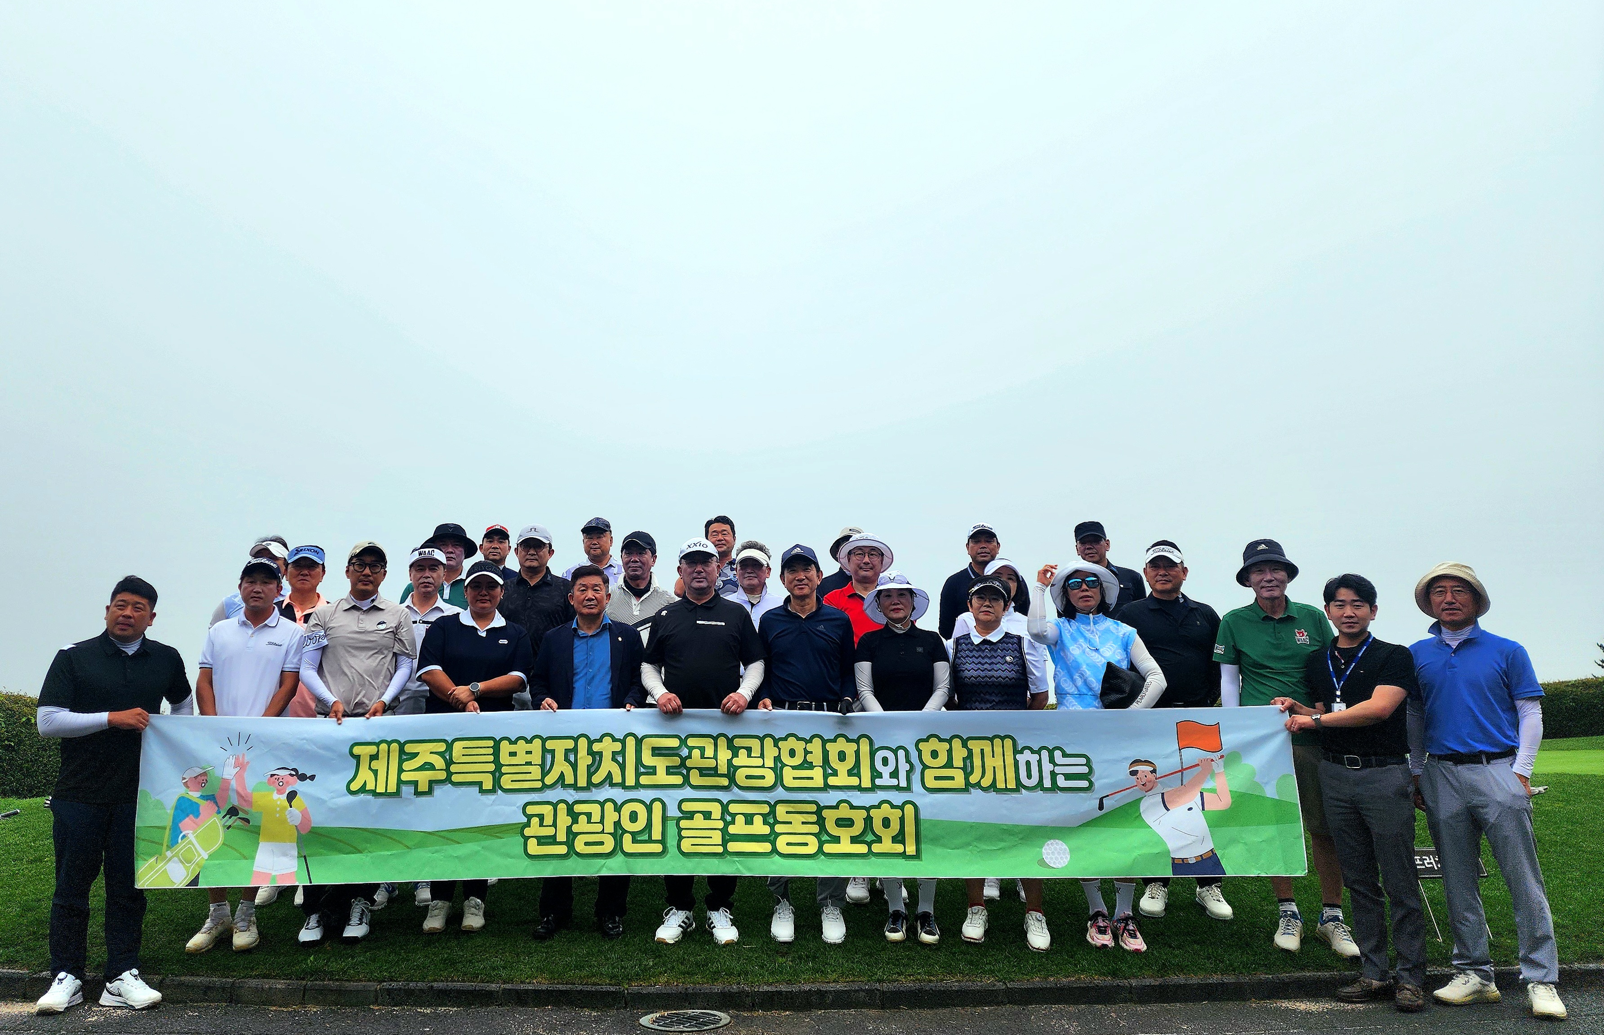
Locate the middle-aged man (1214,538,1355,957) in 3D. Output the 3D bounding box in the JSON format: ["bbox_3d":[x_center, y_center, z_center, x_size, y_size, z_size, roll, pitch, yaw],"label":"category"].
[{"bbox_3d":[2.197,0.995,4.944,0.570,1.818,0.360,-2,-11,9],"label":"middle-aged man"}]

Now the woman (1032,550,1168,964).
[{"bbox_3d":[1.322,1.030,4.866,0.590,1.677,0.360,-1,-11,3],"label":"woman"}]

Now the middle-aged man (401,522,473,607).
[{"bbox_3d":[-2.059,0.927,6.096,0.580,1.818,0.340,0,-11,-5],"label":"middle-aged man"}]

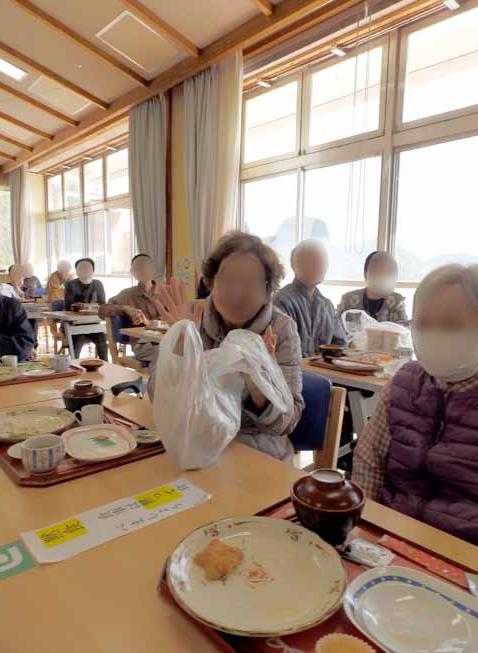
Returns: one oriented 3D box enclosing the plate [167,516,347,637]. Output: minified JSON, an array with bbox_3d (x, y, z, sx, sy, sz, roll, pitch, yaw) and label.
[{"bbox_3d":[0.023,0.333,0.564,0.235,0.027,0.235,1,7,0],"label":"plate"}]

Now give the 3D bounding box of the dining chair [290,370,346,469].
[{"bbox_3d":[-0.033,0.547,1.315,0.530,0.790,0.470,-5,9,-44],"label":"dining chair"}]

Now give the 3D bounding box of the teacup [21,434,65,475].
[{"bbox_3d":[-0.414,0.274,0.882,0.085,0.059,0.085,-2,7,-24],"label":"teacup"}]

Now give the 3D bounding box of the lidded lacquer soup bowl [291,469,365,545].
[{"bbox_3d":[0.133,0.270,0.627,0.110,0.095,0.110,1,7,0],"label":"lidded lacquer soup bowl"}]

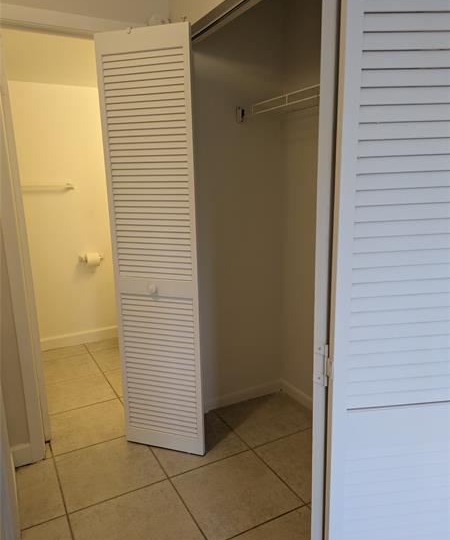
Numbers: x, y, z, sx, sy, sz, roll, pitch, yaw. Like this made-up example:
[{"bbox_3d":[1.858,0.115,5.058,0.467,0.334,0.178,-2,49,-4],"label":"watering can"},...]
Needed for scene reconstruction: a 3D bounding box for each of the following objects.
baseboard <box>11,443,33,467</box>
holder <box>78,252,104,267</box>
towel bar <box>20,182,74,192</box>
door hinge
[{"bbox_3d":[-1.010,0.929,2.159,0.083,0.095,0.014,-7,13,-27],"label":"baseboard"},{"bbox_3d":[-1.135,-0.094,3.675,0.195,0.105,0.107,-7,13,-27],"label":"holder"},{"bbox_3d":[-1.470,-0.647,3.403,0.550,0.050,0.075,-7,13,-27],"label":"towel bar"},{"bbox_3d":[0.204,0.193,0.882,0.013,0.088,0.044,-9,14,-33],"label":"door hinge"}]

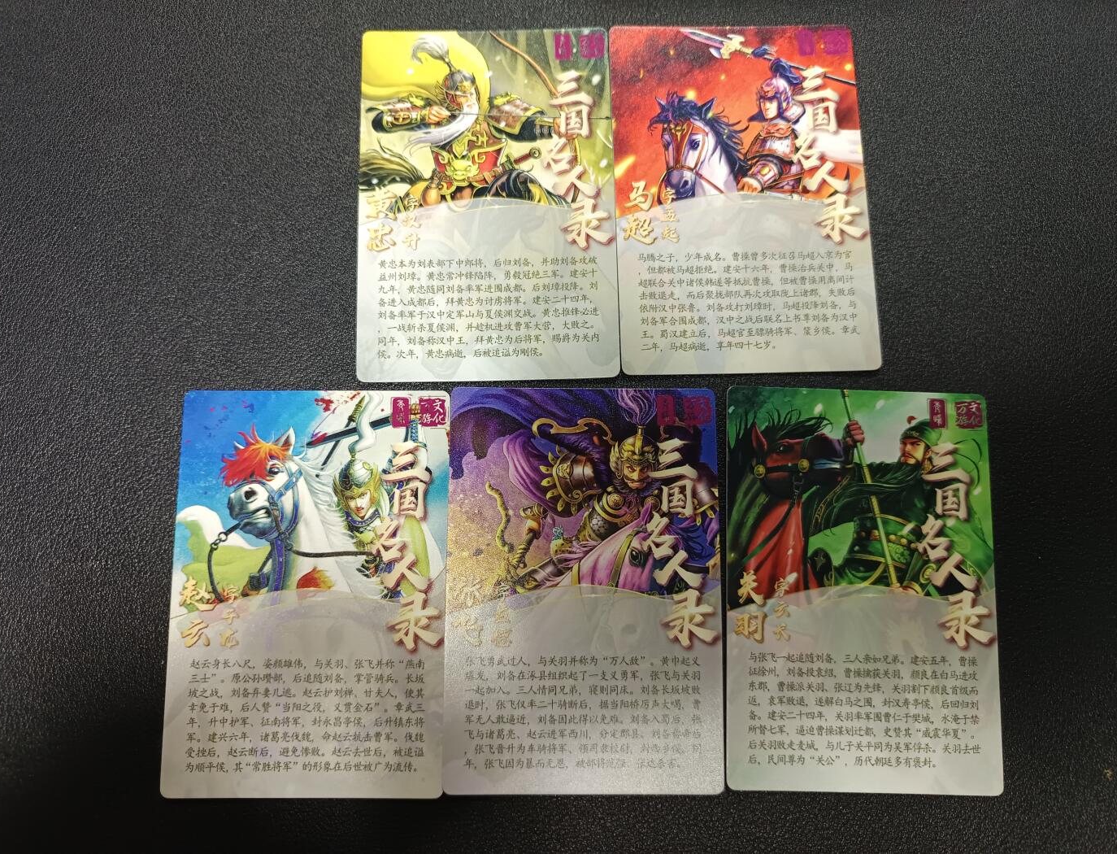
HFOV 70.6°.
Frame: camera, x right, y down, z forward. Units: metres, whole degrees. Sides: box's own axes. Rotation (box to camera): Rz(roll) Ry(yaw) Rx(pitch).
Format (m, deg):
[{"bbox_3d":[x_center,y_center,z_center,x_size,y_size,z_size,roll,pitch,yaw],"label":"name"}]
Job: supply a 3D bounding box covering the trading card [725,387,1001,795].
[{"bbox_3d":[0.069,0.036,0.180,0.062,0.001,0.090,2,81,-1],"label":"trading card"}]

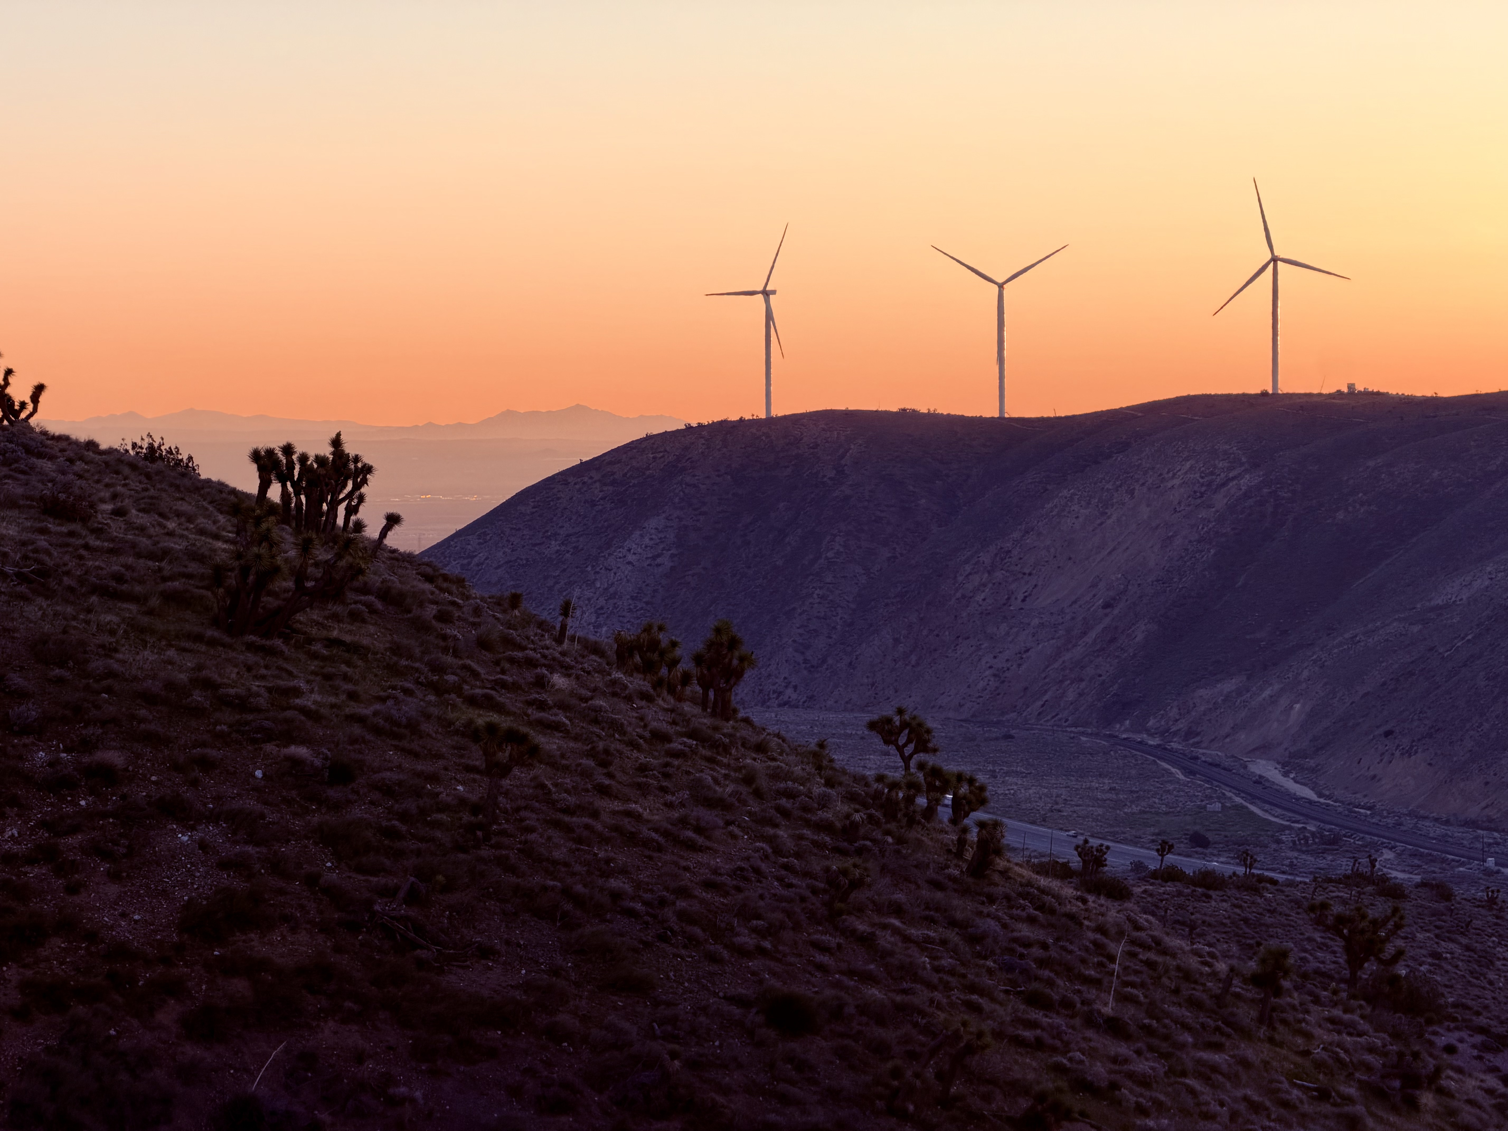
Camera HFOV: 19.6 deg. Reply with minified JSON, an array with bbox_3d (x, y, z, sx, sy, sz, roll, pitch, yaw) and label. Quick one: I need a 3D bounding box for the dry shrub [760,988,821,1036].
[{"bbox_3d":[0.889,10.865,106.000,1.460,1.180,1.390,0,2,0],"label":"dry shrub"}]

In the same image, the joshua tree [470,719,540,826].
[{"bbox_3d":[-6.235,5.188,109.000,1.770,2.680,1.590,0,2,0],"label":"joshua tree"}]

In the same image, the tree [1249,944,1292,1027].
[{"bbox_3d":[16.128,13.112,136.000,1.320,2.570,1.260,0,2,0],"label":"tree"}]

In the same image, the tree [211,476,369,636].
[{"bbox_3d":[-11.039,-0.155,104.000,3.830,3.830,3.250,0,2,0],"label":"tree"}]

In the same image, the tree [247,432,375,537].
[{"bbox_3d":[-13.829,-2.409,136.000,4.010,3.530,3.410,0,2,0],"label":"tree"}]

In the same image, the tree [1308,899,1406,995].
[{"bbox_3d":[22.409,14.239,162.000,3.680,3.640,3.130,0,2,0],"label":"tree"}]

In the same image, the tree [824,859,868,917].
[{"bbox_3d":[2.531,8.892,120.000,1.200,1.530,1.140,0,2,0],"label":"tree"}]

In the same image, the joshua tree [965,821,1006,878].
[{"bbox_3d":[6.908,8.455,130.000,1.200,1.760,1.140,0,2,0],"label":"joshua tree"}]

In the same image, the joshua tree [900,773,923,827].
[{"bbox_3d":[4.946,7.373,137.000,0.740,1.740,0.740,0,2,0],"label":"joshua tree"}]

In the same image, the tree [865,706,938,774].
[{"bbox_3d":[5.814,7.233,172.000,2.840,3.350,2.550,0,2,0],"label":"tree"}]

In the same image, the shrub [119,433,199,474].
[{"bbox_3d":[-16.678,-3.085,122.000,2.244,1.247,1.907,0,2,0],"label":"shrub"}]

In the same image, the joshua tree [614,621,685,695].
[{"bbox_3d":[-3.375,3.051,141.000,2.290,2.480,1.940,0,2,0],"label":"joshua tree"}]

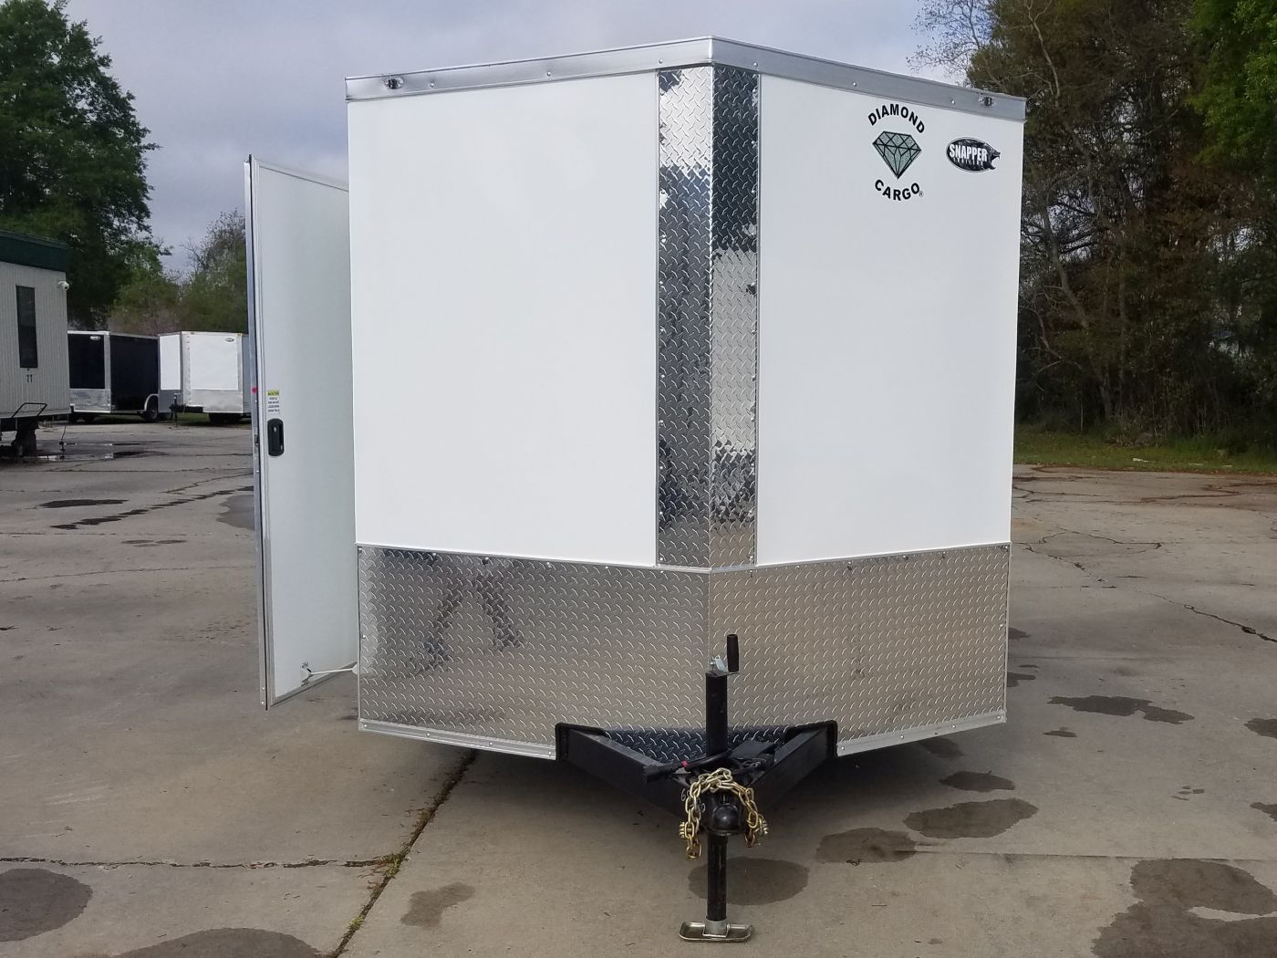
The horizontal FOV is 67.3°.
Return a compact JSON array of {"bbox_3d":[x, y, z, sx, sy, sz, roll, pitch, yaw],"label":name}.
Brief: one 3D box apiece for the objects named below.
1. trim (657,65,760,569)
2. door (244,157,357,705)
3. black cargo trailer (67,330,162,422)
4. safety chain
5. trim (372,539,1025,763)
[{"bbox_3d":[0.198,-0.434,2.673,0.287,1.377,0.064,0,5,-4],"label":"trim"},{"bbox_3d":[-1.131,-0.174,3.611,0.050,1.811,0.961,2,5,17],"label":"door"},{"bbox_3d":[-14.650,-2.700,26.100,2.250,2.400,5.700,0,5,-2],"label":"black cargo trailer"},{"bbox_3d":[0.207,0.820,2.360,0.205,0.205,0.150,0,5,-4],"label":"safety chain"},{"bbox_3d":[0.181,0.539,2.948,2.150,0.609,0.451,0,5,-4],"label":"trim"}]

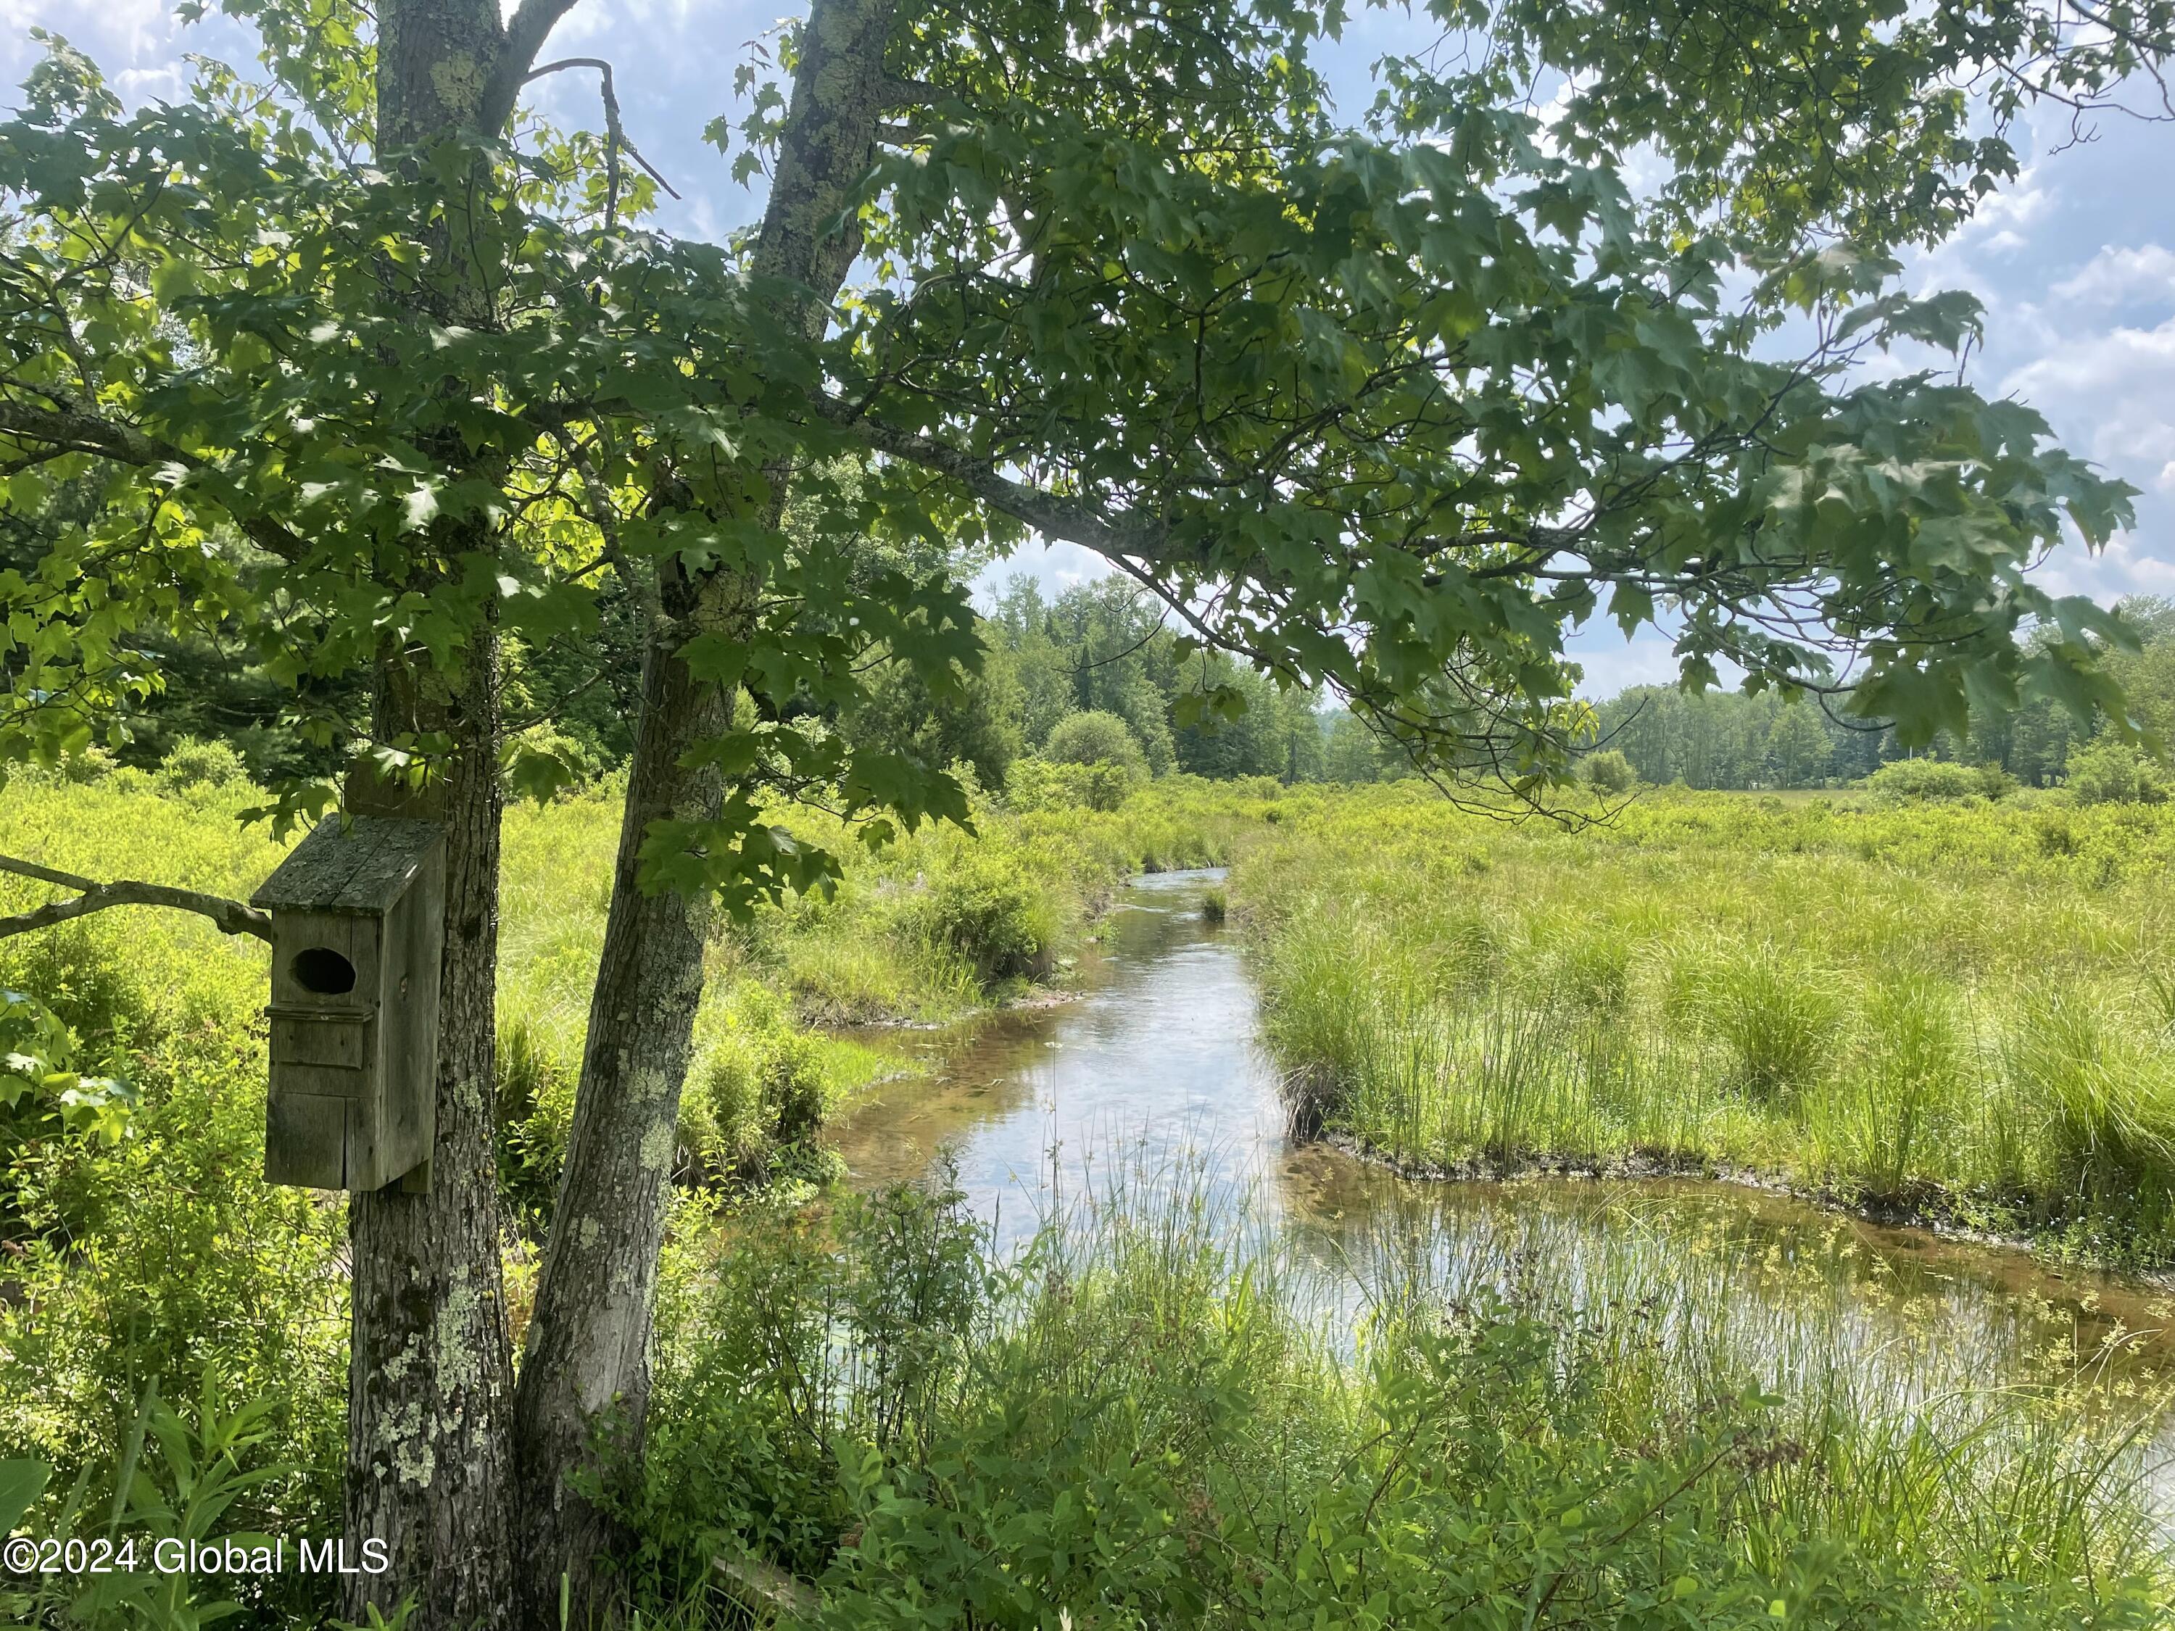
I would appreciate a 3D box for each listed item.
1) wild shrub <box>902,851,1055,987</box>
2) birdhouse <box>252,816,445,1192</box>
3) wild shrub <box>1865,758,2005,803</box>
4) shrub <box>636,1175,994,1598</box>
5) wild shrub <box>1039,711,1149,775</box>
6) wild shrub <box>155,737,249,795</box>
[{"bbox_3d":[-1.052,1.011,15.800,1.500,1.250,1.400,0,1,-4],"label":"wild shrub"},{"bbox_3d":[-1.430,0.361,3.167,0.241,0.672,0.240,4,4,4],"label":"birdhouse"},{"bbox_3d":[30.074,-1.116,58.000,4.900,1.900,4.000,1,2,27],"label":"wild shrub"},{"bbox_3d":[-0.576,1.197,3.450,0.740,0.880,0.680,0,1,-10],"label":"shrub"},{"bbox_3d":[0.218,-2.403,60.000,3.900,3.000,3.700,0,1,0],"label":"wild shrub"},{"bbox_3d":[-15.174,-0.830,28.000,1.650,1.050,1.500,-1,2,-28],"label":"wild shrub"}]

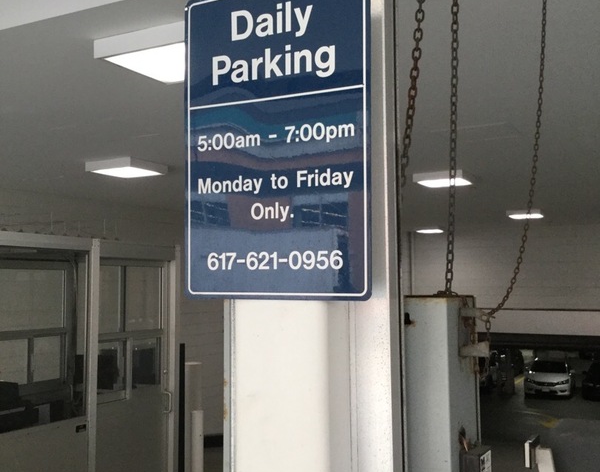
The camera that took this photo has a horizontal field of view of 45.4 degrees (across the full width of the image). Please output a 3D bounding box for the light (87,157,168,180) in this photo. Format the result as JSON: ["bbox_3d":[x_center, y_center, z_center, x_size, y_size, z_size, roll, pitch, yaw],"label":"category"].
[{"bbox_3d":[-1.872,-0.731,7.789,0.610,0.100,0.610,-3,-4,28],"label":"light"}]

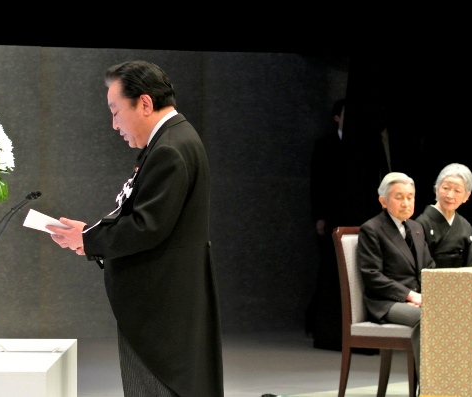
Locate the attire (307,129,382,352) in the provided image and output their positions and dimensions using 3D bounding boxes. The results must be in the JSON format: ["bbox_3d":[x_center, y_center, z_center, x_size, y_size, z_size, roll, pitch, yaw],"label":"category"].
[{"bbox_3d":[0.735,0.285,22.600,0.340,1.500,0.520,1,1,45],"label":"attire"}]

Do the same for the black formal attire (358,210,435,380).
[{"bbox_3d":[0.978,0.548,17.400,0.660,1.000,0.520,1,1,39],"label":"black formal attire"}]

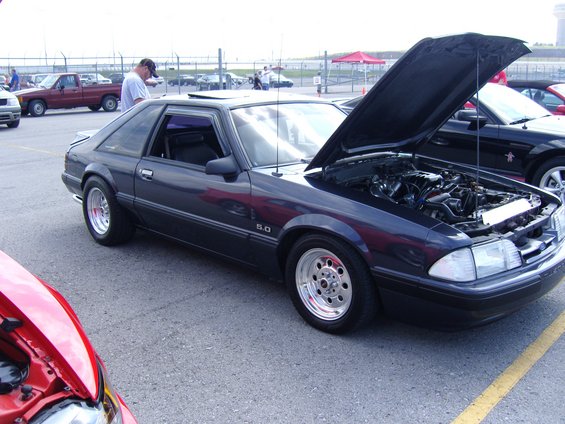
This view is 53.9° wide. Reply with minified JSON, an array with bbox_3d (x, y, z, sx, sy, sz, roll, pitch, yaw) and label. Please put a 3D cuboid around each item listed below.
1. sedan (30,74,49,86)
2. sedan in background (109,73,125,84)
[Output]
[{"bbox_3d":[-25.833,-14.214,60.000,4.600,1.470,1.800,6,15,21],"label":"sedan"},{"bbox_3d":[-20.274,-16.158,68.000,4.600,1.470,1.800,9,16,31],"label":"sedan in background"}]

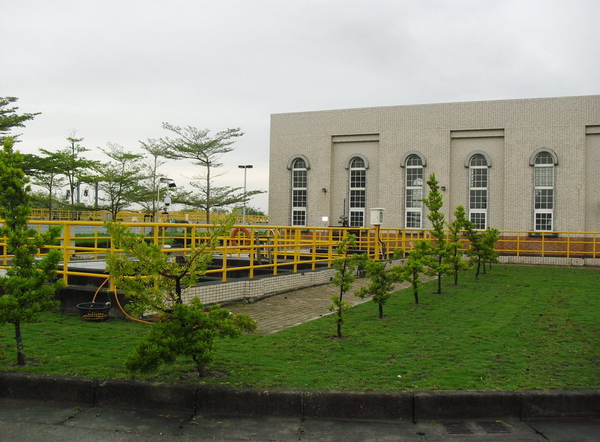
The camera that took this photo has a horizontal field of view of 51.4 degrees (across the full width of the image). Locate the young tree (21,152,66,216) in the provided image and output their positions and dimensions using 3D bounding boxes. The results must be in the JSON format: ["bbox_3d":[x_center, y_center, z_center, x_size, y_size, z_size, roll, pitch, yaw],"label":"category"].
[{"bbox_3d":[-21.662,-2.068,53.022,4.100,7.498,4.100,1,-1,0],"label":"young tree"}]

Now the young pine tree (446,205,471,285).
[{"bbox_3d":[4.363,0.669,17.203,0.689,2.220,0.689,1,-1,0],"label":"young pine tree"}]

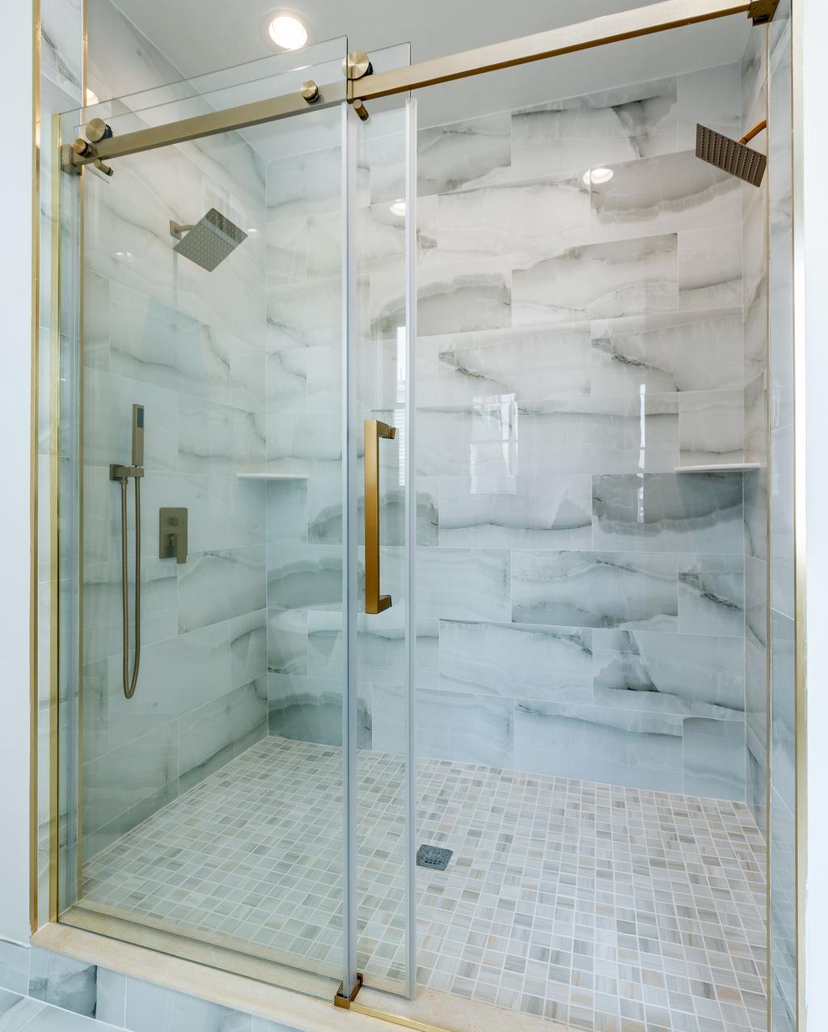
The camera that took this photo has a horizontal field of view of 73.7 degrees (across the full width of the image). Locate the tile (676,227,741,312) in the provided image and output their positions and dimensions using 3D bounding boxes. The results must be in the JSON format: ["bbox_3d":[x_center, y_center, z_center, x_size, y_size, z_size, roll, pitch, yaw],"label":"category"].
[{"bbox_3d":[1.093,-0.913,2.039,0.213,0.298,0.012,0,0,18],"label":"tile"}]

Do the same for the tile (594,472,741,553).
[{"bbox_3d":[0.948,-0.012,2.083,0.520,0.300,0.012,0,0,17],"label":"tile"}]

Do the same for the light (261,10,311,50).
[{"bbox_3d":[-0.430,-1.637,1.866,0.175,0.030,0.175,0,0,0],"label":"light"}]

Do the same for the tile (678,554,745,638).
[{"bbox_3d":[1.092,0.288,2.033,0.213,0.298,0.012,0,0,18],"label":"tile"}]

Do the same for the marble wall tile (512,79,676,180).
[{"bbox_3d":[0.697,-1.507,2.167,0.616,0.287,0.012,0,0,18],"label":"marble wall tile"}]

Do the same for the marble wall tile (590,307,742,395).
[{"bbox_3d":[0.946,-0.612,2.084,0.522,0.298,0.012,0,0,18],"label":"marble wall tile"}]

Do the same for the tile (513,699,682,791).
[{"bbox_3d":[0.711,0.885,2.164,0.616,0.300,0.012,0,0,17],"label":"tile"}]

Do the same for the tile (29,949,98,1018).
[{"bbox_3d":[-0.772,1.023,1.219,0.194,0.115,0.012,0,0,17],"label":"tile"}]

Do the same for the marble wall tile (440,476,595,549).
[{"bbox_3d":[0.402,-0.011,2.250,0.610,0.300,0.012,0,0,17],"label":"marble wall tile"}]

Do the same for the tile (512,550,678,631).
[{"bbox_3d":[0.696,0.288,2.159,0.616,0.298,0.012,0,0,18],"label":"tile"}]

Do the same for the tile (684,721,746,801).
[{"bbox_3d":[1.108,0.891,2.042,0.203,0.297,0.012,0,0,17],"label":"tile"}]

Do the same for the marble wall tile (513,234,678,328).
[{"bbox_3d":[0.693,-0.908,2.152,0.610,0.300,0.012,0,0,17],"label":"marble wall tile"}]

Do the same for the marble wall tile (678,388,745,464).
[{"bbox_3d":[1.093,-0.312,2.036,0.213,0.298,0.012,0,0,18],"label":"marble wall tile"}]

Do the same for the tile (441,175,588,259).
[{"bbox_3d":[0.397,-1.207,2.240,0.610,0.300,0.012,0,0,17],"label":"tile"}]

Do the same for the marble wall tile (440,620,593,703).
[{"bbox_3d":[0.401,0.589,2.250,0.616,0.298,0.012,0,0,18],"label":"marble wall tile"}]

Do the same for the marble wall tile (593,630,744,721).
[{"bbox_3d":[0.945,0.589,2.078,0.522,0.298,0.012,0,0,18],"label":"marble wall tile"}]

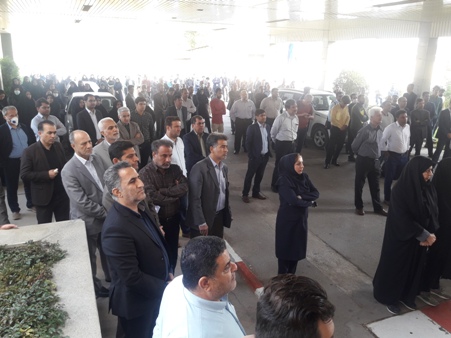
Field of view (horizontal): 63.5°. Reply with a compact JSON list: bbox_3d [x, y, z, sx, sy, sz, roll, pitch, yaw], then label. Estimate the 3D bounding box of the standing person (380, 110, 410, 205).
[{"bbox_3d":[3.007,-0.183,6.470,0.500,1.700,0.320,-3,16,-14],"label":"standing person"}]

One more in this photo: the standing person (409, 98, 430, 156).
[{"bbox_3d":[4.971,-0.948,9.298,0.520,1.675,0.340,5,17,16],"label":"standing person"}]

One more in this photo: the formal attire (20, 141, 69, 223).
[{"bbox_3d":[-2.201,0.342,4.513,0.370,1.400,0.560,10,18,28],"label":"formal attire"}]

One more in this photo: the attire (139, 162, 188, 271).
[{"bbox_3d":[-0.589,0.672,3.548,0.560,1.450,0.380,-15,22,-43],"label":"attire"}]

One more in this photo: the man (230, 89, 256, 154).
[{"bbox_3d":[0.490,-1.329,10.276,0.640,1.750,0.380,-4,17,-18],"label":"man"}]

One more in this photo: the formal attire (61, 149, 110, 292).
[{"bbox_3d":[-1.431,0.575,3.799,0.350,1.470,0.530,9,18,26],"label":"formal attire"}]

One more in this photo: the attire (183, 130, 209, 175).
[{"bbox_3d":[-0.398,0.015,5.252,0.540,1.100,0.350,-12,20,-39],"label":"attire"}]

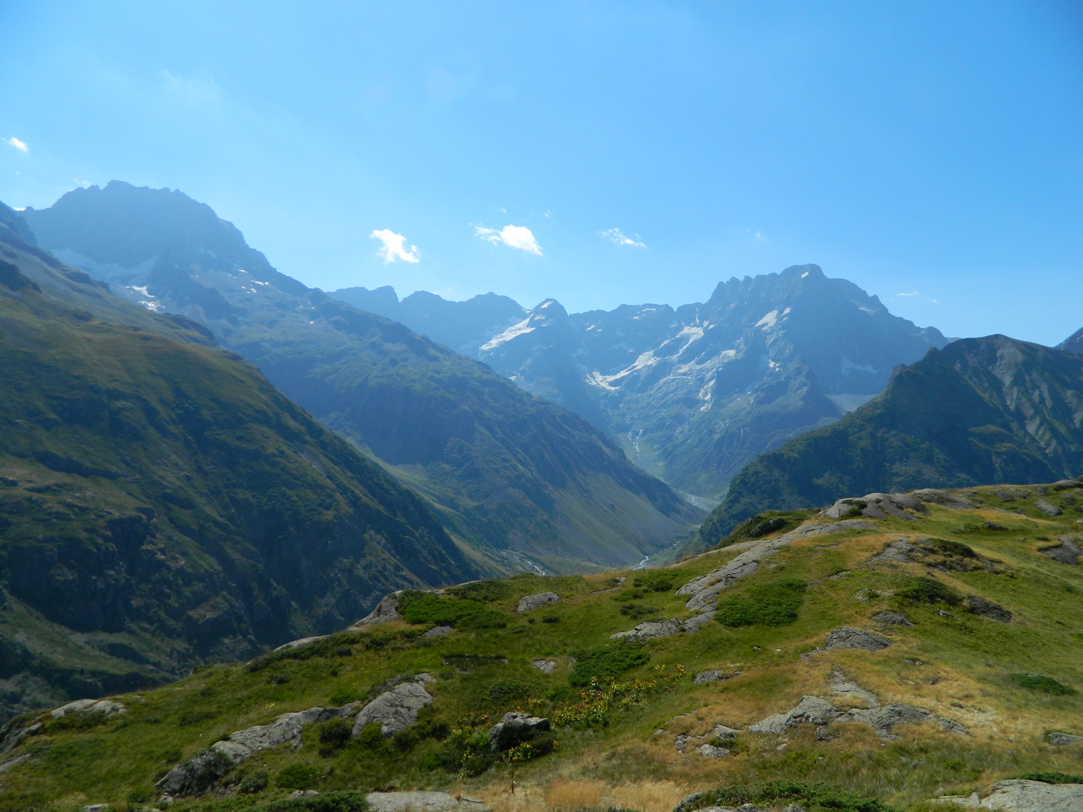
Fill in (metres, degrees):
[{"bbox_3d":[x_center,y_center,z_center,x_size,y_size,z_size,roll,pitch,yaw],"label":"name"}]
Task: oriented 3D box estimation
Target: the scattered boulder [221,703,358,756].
[{"bbox_3d":[-6.265,8.100,19.500,3.210,0.900,1.600,0,-2,0],"label":"scattered boulder"}]

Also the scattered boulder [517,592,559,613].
[{"bbox_3d":[-0.166,8.533,34.000,1.780,0.700,1.300,0,-2,0],"label":"scattered boulder"}]

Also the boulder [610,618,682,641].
[{"bbox_3d":[3.838,8.155,28.500,2.570,0.550,1.400,0,-2,0],"label":"boulder"}]

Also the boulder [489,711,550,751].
[{"bbox_3d":[-0.487,7.062,17.000,1.280,0.680,0.950,0,-2,0],"label":"boulder"}]

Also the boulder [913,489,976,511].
[{"bbox_3d":[31.959,7.445,62.000,4.940,1.400,3.300,0,-2,0],"label":"boulder"}]

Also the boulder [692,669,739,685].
[{"bbox_3d":[4.791,7.443,21.500,1.240,0.300,0.800,0,-2,0],"label":"boulder"}]

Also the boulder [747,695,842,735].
[{"bbox_3d":[5.373,6.524,16.500,1.920,0.550,1.100,0,-2,0],"label":"boulder"}]

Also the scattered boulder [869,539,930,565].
[{"bbox_3d":[19.242,7.860,42.000,3.170,1.000,2.300,0,-2,0],"label":"scattered boulder"}]

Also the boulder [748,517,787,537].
[{"bbox_3d":[15.048,8.044,52.000,2.510,1.200,1.800,0,-2,0],"label":"boulder"}]

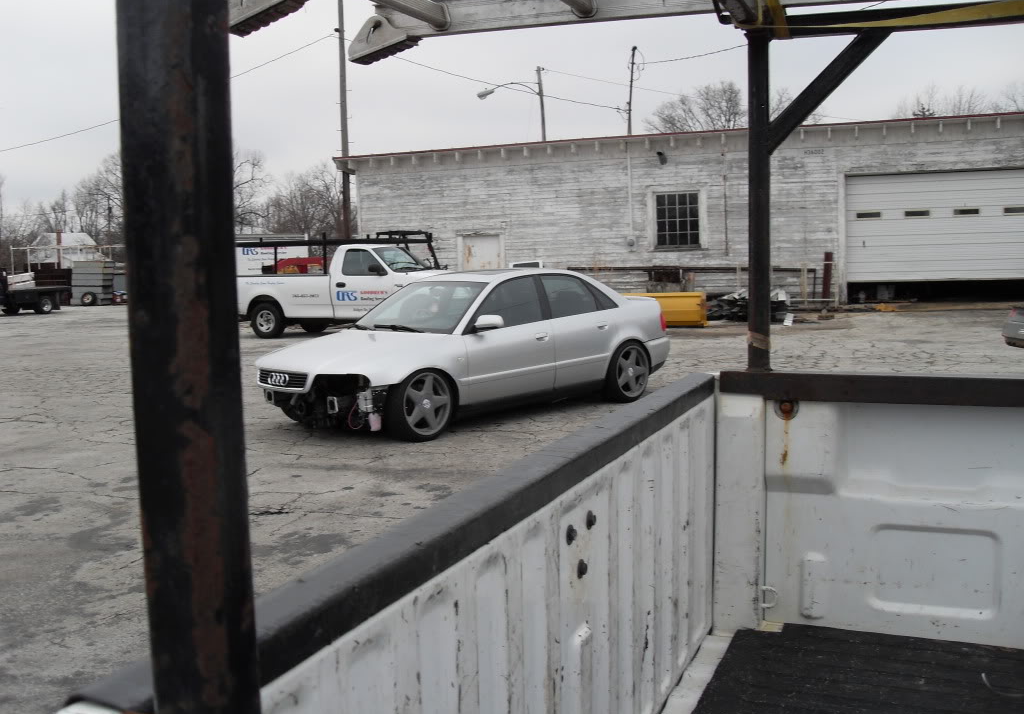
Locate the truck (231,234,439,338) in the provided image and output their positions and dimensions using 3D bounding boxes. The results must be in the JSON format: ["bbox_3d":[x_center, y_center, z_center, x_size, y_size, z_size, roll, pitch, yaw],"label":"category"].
[{"bbox_3d":[-3.110,-1.474,21.023,5.600,2.000,2.030,0,6,20],"label":"truck"}]

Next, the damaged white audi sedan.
[{"bbox_3d":[-0.290,-0.150,10.000,4.390,1.380,1.750,-7,8,-42],"label":"damaged white audi sedan"}]

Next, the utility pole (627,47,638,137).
[{"bbox_3d":[6.314,-10.603,55.358,0.400,12.300,0.360,3,6,0],"label":"utility pole"}]

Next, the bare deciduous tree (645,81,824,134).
[{"bbox_3d":[14.122,-11.698,66.617,11.200,11.800,10.500,-2,6,0],"label":"bare deciduous tree"}]

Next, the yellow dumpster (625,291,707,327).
[{"bbox_3d":[2.657,-0.976,20.735,2.400,0.690,0.900,0,6,20],"label":"yellow dumpster"}]

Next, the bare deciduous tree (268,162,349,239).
[{"bbox_3d":[-16.223,-11.374,85.492,7.200,9.410,6.600,-2,6,0],"label":"bare deciduous tree"}]

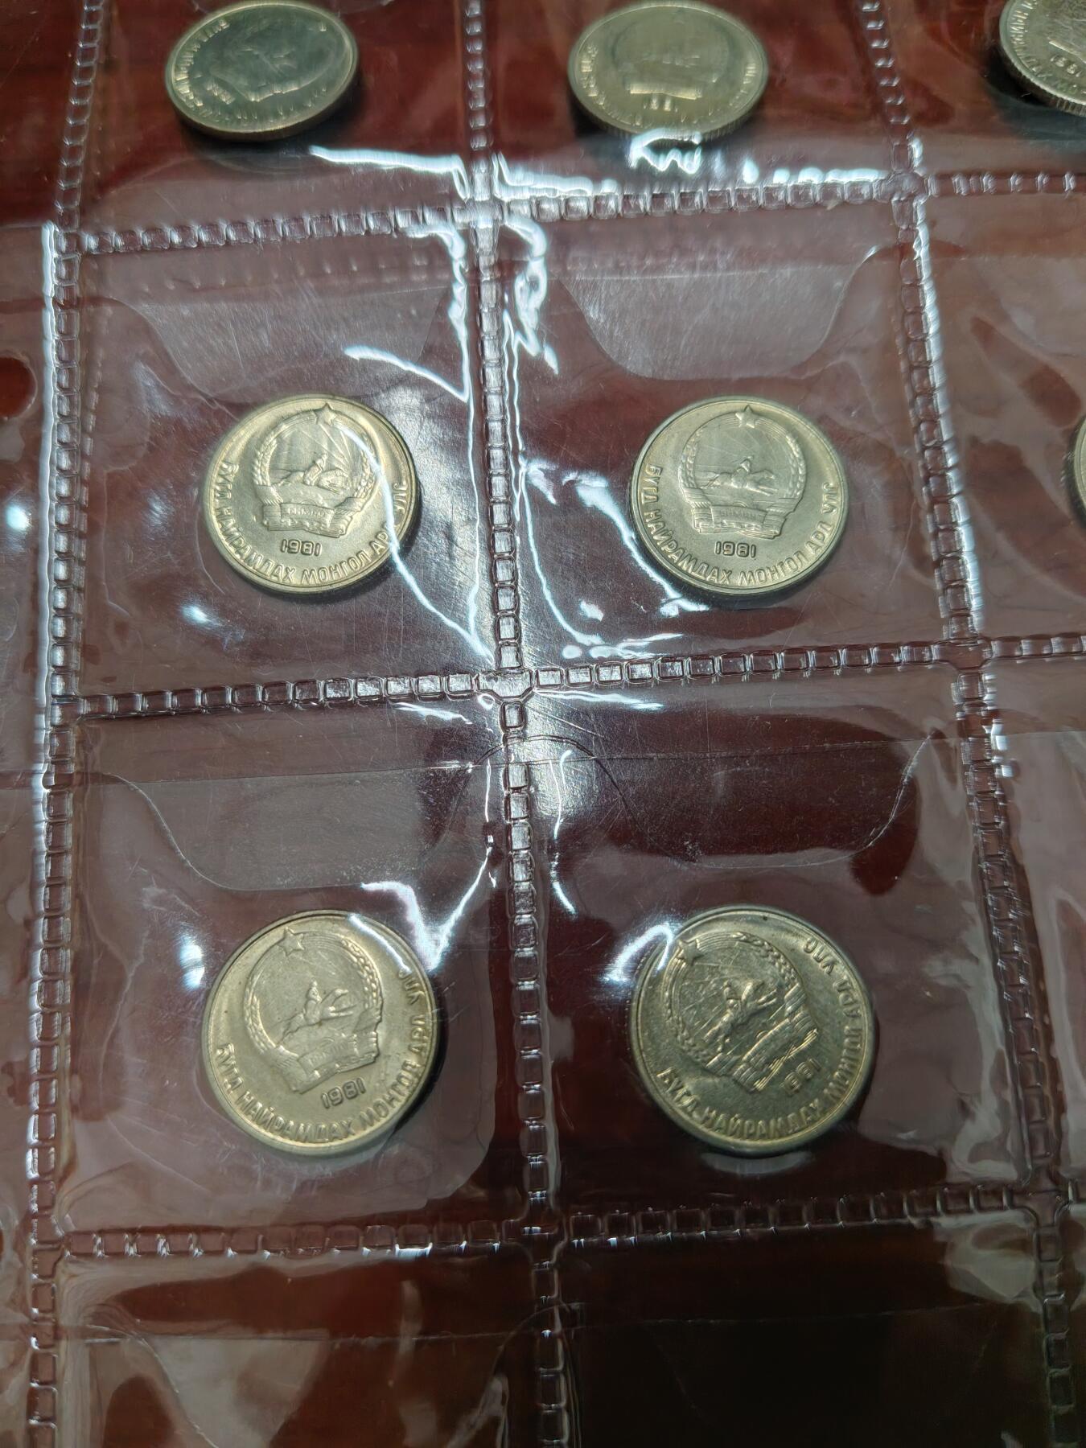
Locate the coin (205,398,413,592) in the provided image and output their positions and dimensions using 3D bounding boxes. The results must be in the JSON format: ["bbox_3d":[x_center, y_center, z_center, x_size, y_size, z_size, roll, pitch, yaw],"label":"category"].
[{"bbox_3d":[-0.021,-0.020,0.098,0.019,0.002,0.019,0,76,-1],"label":"coin"}]

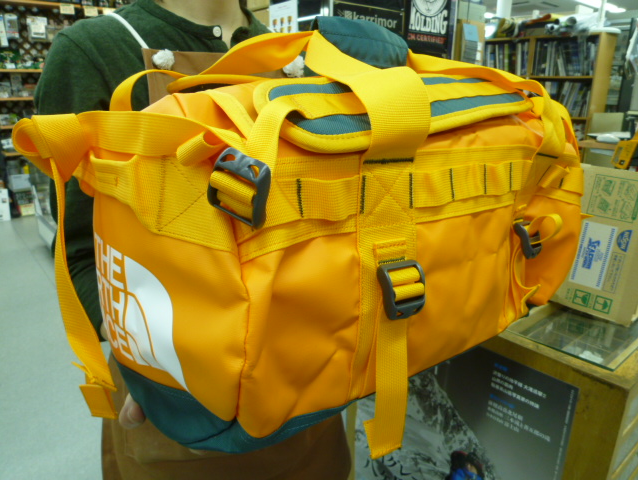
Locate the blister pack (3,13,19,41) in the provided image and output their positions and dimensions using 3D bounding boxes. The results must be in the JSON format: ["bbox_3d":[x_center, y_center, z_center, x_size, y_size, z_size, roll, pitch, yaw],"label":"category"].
[{"bbox_3d":[-2.925,-2.034,4.400,0.104,0.220,0.030,-8,19,-24],"label":"blister pack"}]

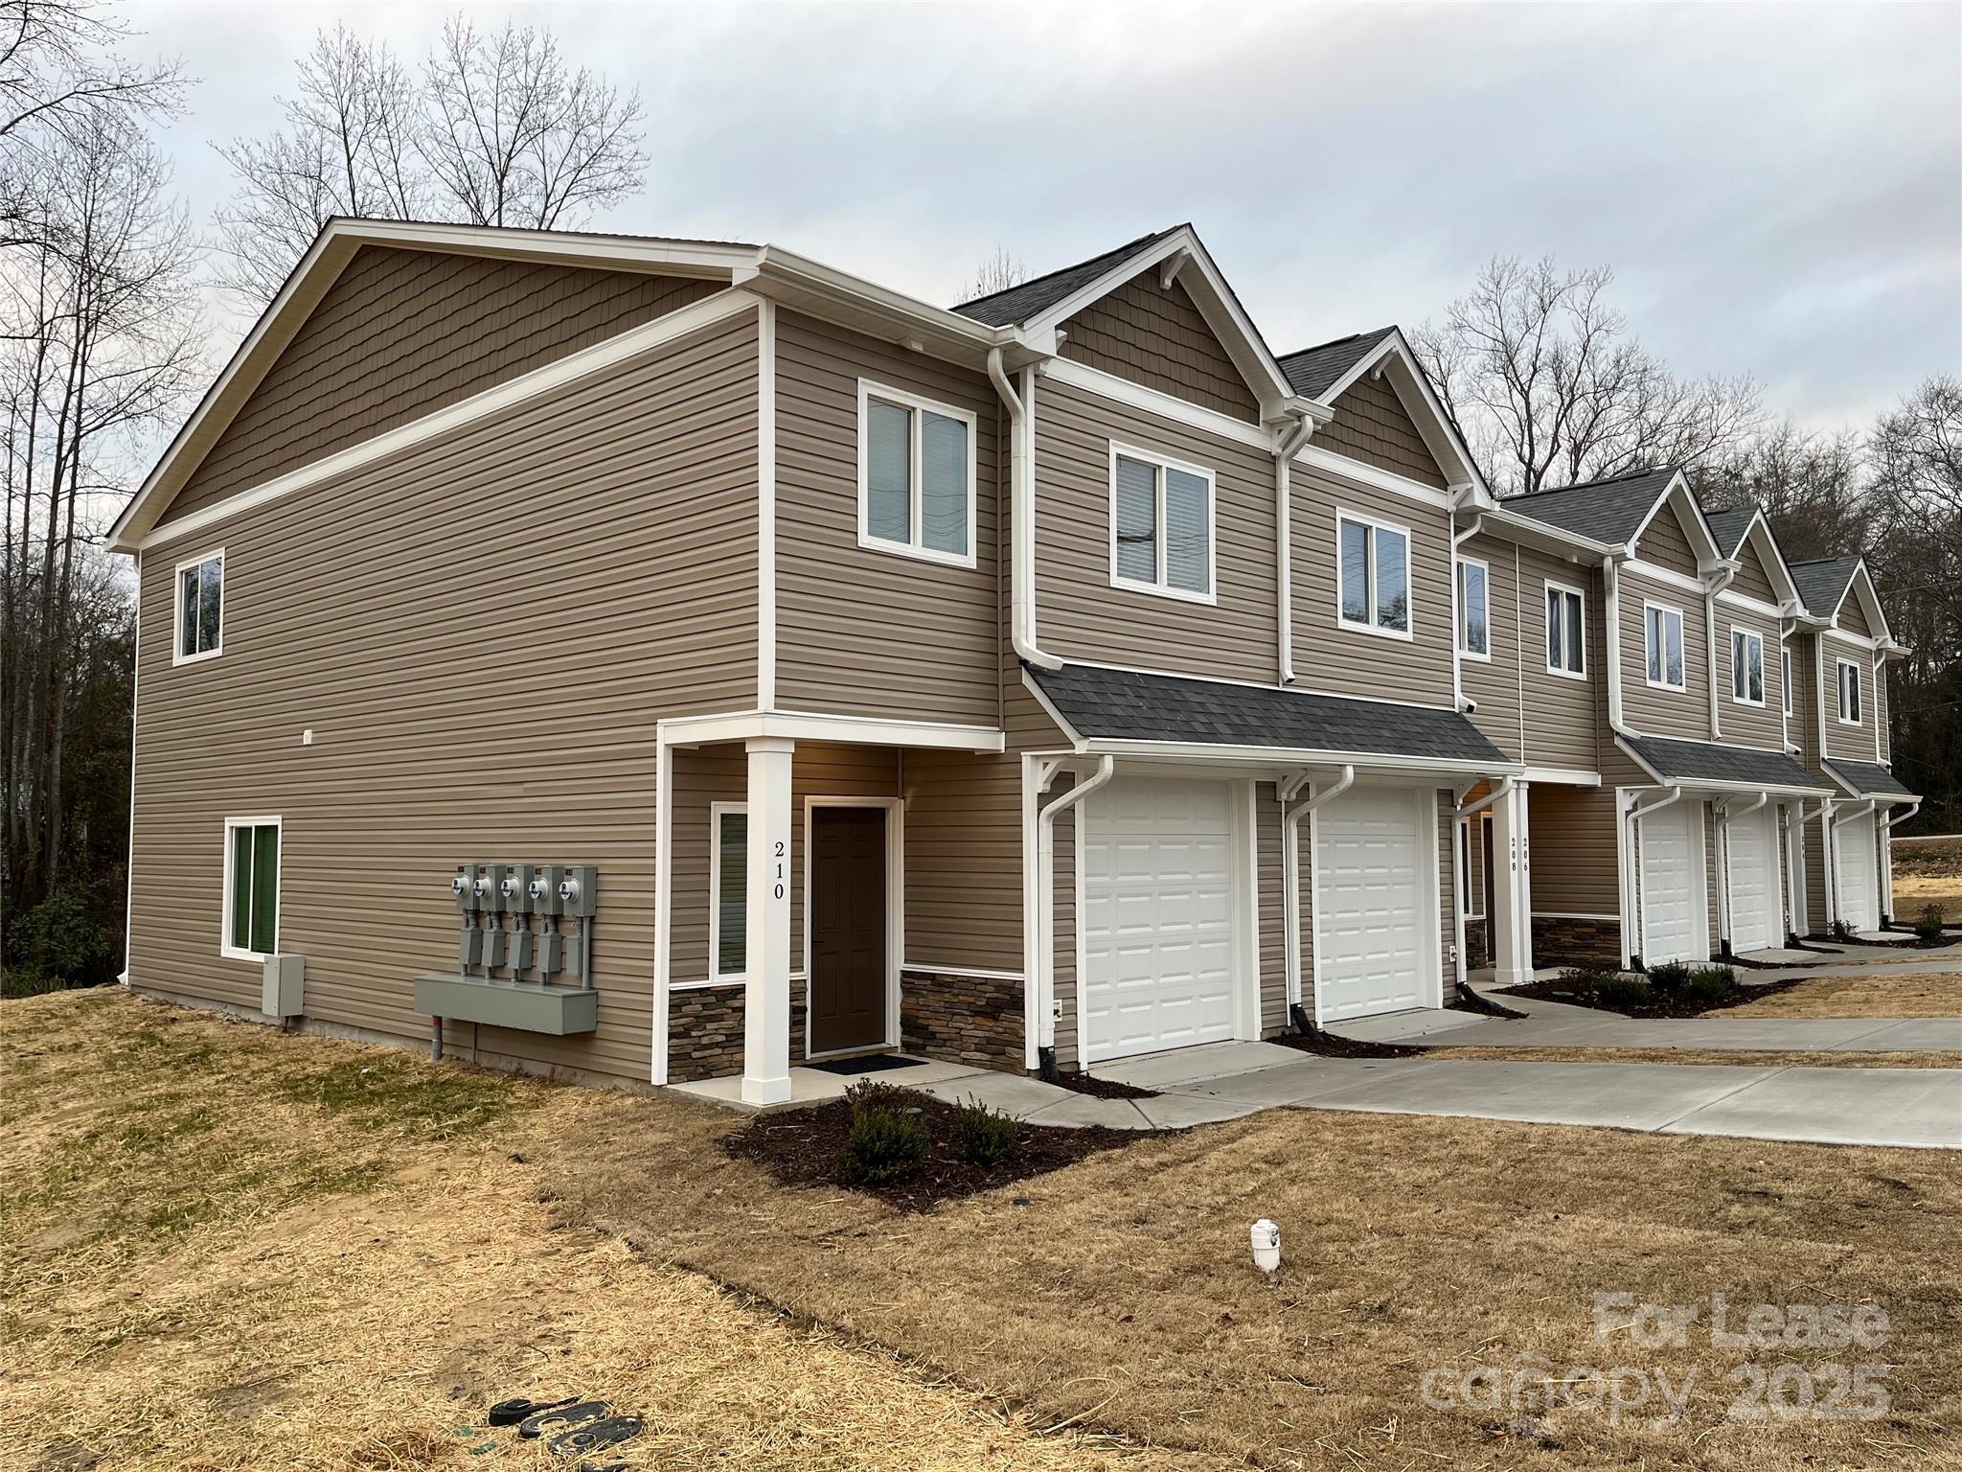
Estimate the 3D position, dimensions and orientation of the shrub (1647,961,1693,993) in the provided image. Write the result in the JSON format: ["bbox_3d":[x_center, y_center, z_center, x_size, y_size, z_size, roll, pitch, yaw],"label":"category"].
[{"bbox_3d":[8.708,3.020,18.661,0.580,0.430,0.580,-4,-5,43],"label":"shrub"}]

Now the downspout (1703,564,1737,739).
[{"bbox_3d":[11.625,-1.316,23.068,0.420,2.700,0.120,-4,-6,44],"label":"downspout"}]

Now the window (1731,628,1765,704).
[{"bbox_3d":[12.820,-1.146,24.627,0.100,1.276,1.592,-4,-6,44],"label":"window"}]

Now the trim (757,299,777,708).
[{"bbox_3d":[-1.509,-1.648,10.454,0.097,2.915,0.101,-4,-5,43],"label":"trim"}]

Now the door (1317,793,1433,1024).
[{"bbox_3d":[4.105,1.751,15.660,0.170,2.450,2.460,-4,-6,44],"label":"door"}]

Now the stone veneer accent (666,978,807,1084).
[{"bbox_3d":[-1.868,2.272,11.459,0.073,0.731,1.364,-4,-5,43],"label":"stone veneer accent"}]

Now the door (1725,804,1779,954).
[{"bbox_3d":[12.670,2.357,24.415,0.170,2.450,2.460,-4,-6,44],"label":"door"}]

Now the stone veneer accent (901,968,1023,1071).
[{"bbox_3d":[-0.149,2.332,12.221,1.421,0.723,0.073,-4,-5,43],"label":"stone veneer accent"}]

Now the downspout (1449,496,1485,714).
[{"bbox_3d":[5.854,-1.499,17.631,0.365,2.371,0.390,-4,-5,43],"label":"downspout"}]

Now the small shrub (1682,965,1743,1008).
[{"bbox_3d":[8.435,2.873,17.000,0.560,0.460,0.580,-4,-6,44],"label":"small shrub"}]

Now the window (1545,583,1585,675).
[{"bbox_3d":[8.224,-1.467,20.667,0.090,1.290,1.330,-4,-5,43],"label":"window"}]

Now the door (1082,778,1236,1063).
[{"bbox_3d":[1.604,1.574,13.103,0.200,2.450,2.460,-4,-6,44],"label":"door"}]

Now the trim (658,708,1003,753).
[{"bbox_3d":[-1.123,-0.004,11.630,1.324,0.219,2.517,-4,-5,43],"label":"trim"}]

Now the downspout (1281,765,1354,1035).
[{"bbox_3d":[3.252,1.572,14.108,0.720,2.560,0.110,-4,-6,44],"label":"downspout"}]

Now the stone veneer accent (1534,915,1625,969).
[{"bbox_3d":[8.306,2.871,20.669,1.300,0.770,0.100,-4,-6,44],"label":"stone veneer accent"}]

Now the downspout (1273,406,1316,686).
[{"bbox_3d":[3.157,-1.853,14.621,0.398,2.655,0.114,-4,-5,43],"label":"downspout"}]

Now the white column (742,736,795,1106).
[{"bbox_3d":[-1.479,1.269,10.270,0.245,2.500,0.245,-4,-6,44],"label":"white column"}]

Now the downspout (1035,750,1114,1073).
[{"bbox_3d":[0.761,1.411,11.593,0.723,2.501,0.114,-4,-5,43],"label":"downspout"}]

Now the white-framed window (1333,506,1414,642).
[{"bbox_3d":[4.259,-1.712,15.873,0.100,1.272,1.567,-4,-6,44],"label":"white-framed window"}]

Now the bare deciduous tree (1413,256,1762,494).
[{"bbox_3d":[19.372,-4.969,46.578,11.500,20.300,10.500,-2,-4,23],"label":"bare deciduous tree"}]

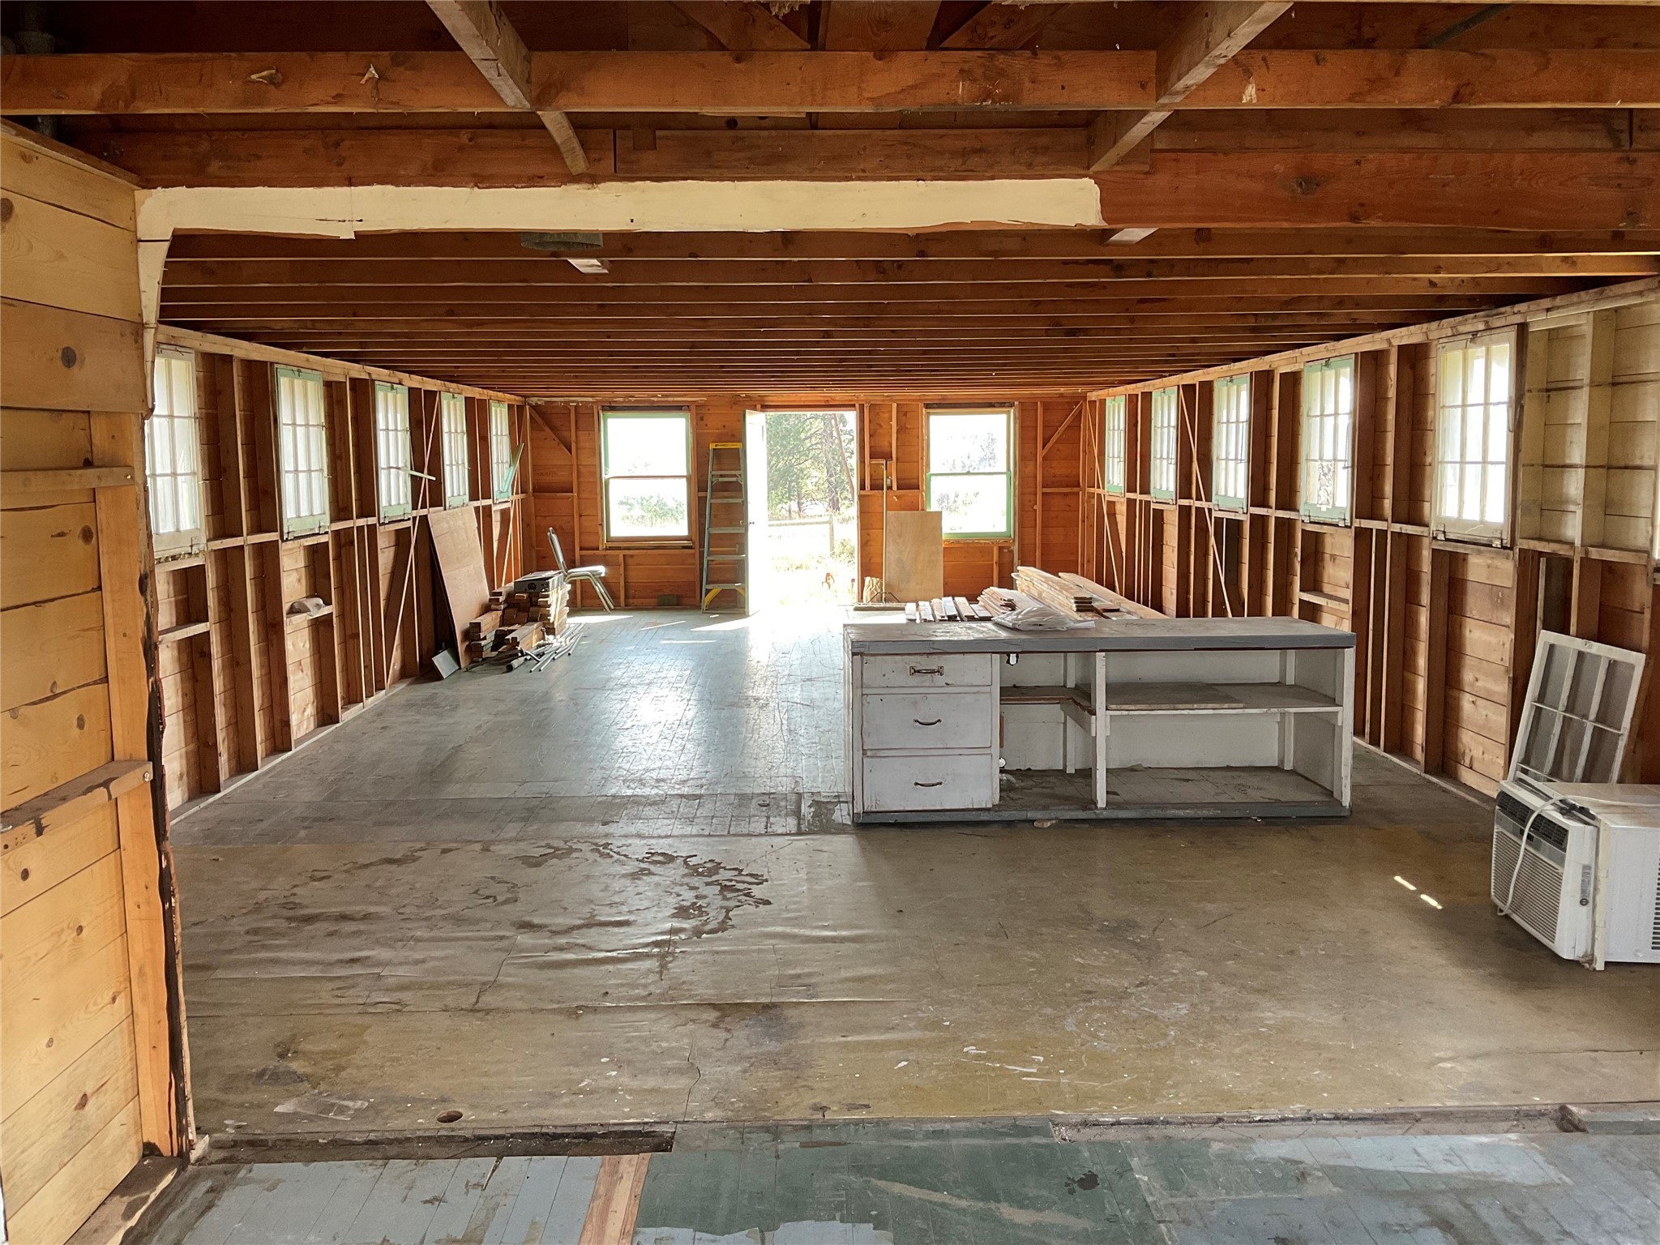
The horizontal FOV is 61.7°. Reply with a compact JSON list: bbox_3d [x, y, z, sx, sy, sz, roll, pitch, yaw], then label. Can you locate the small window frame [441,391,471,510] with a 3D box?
[{"bbox_3d":[-3.192,-1.460,11.885,0.050,0.965,0.785,-1,7,-1],"label":"small window frame"}]

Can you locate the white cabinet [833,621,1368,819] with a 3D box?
[{"bbox_3d":[1.222,0.440,6.645,2.270,0.830,0.775,-1,7,-2],"label":"white cabinet"}]

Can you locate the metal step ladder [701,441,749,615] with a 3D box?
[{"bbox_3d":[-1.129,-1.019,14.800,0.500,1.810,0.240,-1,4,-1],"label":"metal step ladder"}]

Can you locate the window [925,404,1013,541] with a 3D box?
[{"bbox_3d":[1.510,-1.608,15.032,0.944,1.418,0.100,-1,7,-1],"label":"window"}]

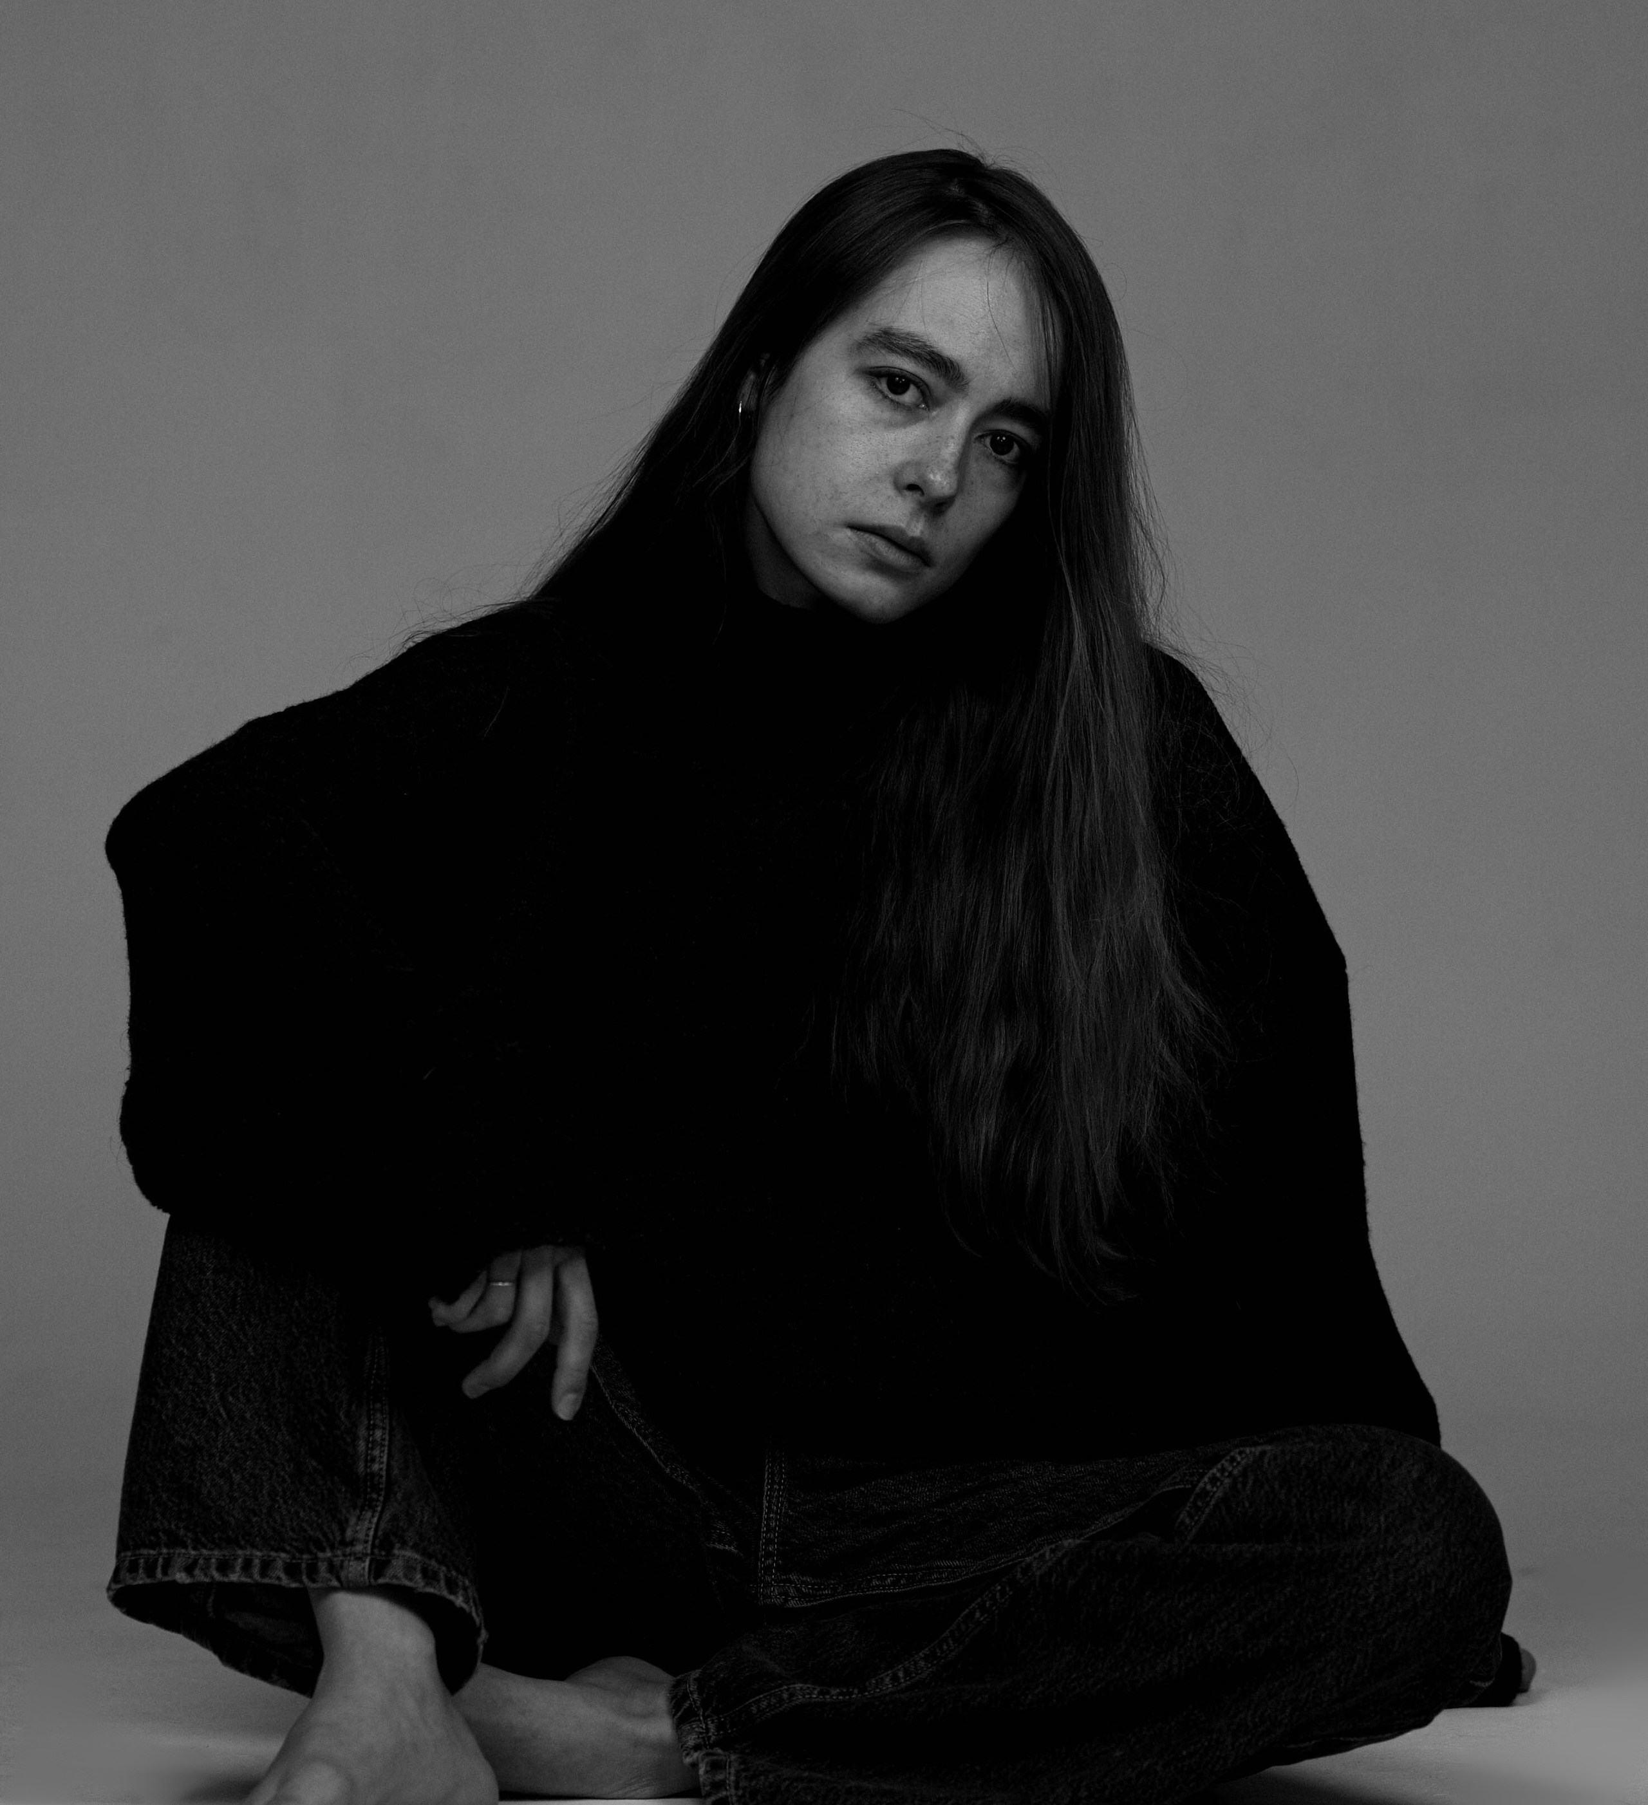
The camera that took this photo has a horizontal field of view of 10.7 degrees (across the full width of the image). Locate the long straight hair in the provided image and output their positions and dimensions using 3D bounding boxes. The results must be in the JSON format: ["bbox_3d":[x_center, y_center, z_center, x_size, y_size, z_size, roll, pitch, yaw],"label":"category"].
[{"bbox_3d":[0.022,-0.087,4.270,0.300,0.550,0.270,0,1,-14],"label":"long straight hair"}]

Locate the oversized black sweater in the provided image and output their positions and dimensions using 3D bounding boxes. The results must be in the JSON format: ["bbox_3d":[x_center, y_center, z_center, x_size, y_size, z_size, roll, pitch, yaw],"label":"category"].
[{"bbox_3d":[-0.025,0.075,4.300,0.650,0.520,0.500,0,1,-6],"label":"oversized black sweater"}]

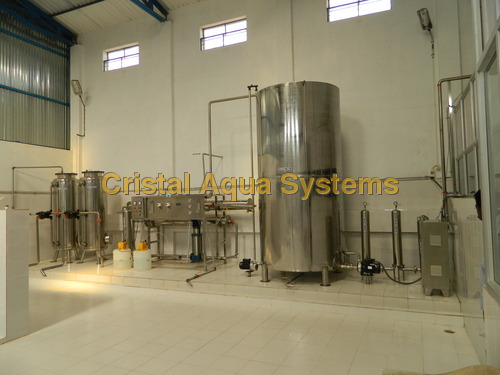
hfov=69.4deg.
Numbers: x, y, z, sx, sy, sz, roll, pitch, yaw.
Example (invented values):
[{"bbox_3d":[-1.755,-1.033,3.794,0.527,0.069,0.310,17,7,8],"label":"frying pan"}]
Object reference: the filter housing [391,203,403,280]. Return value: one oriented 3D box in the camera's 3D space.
[{"bbox_3d":[2.343,0.863,5.717,0.180,1.260,0.180,-2,-3,23],"label":"filter housing"}]

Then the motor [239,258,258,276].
[{"bbox_3d":[-0.012,1.426,6.383,0.310,0.305,0.180,-2,-3,23],"label":"motor"}]

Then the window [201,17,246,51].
[{"bbox_3d":[-0.606,-3.599,8.517,1.210,0.610,0.120,-2,-3,23],"label":"window"}]

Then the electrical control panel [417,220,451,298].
[{"bbox_3d":[2.572,0.969,5.003,0.300,0.980,0.360,-2,-3,20],"label":"electrical control panel"}]

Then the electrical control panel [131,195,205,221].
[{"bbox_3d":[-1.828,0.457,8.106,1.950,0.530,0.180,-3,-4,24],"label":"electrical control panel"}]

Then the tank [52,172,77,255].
[{"bbox_3d":[-4.433,0.719,8.708,0.580,2.120,0.620,-2,-3,23],"label":"tank"}]

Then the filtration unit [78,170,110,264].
[{"bbox_3d":[-3.976,0.744,9.352,0.660,2.350,0.620,-1,-3,-1],"label":"filtration unit"}]

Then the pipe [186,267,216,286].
[{"bbox_3d":[-0.819,1.561,6.370,0.140,0.130,1.100,-2,-3,23],"label":"pipe"}]

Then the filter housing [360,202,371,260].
[{"bbox_3d":[1.906,0.882,5.928,0.180,1.260,0.180,-2,-3,23],"label":"filter housing"}]

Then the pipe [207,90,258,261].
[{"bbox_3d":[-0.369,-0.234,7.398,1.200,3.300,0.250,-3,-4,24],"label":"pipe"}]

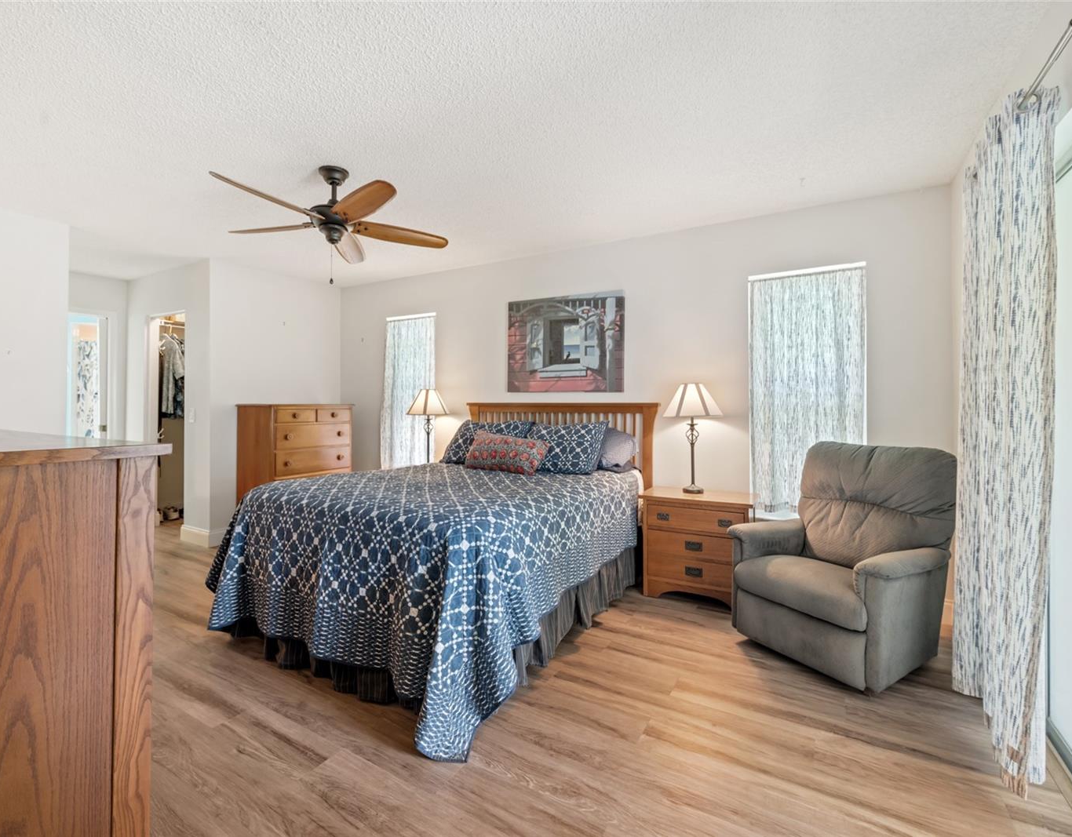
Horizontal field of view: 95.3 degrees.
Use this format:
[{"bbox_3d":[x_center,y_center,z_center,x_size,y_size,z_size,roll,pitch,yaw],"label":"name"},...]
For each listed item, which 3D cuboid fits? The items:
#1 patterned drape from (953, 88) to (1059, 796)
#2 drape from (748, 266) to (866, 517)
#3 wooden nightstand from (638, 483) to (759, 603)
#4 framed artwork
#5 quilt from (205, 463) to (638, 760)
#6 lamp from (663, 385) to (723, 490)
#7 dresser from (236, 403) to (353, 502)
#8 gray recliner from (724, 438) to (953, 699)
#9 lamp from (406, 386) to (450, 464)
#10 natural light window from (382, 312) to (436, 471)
[{"bbox_3d":[1.654,0.075,1.757,0.140,2.140,0.700,1,0,30],"label":"patterned drape"},{"bbox_3d":[1.690,-0.151,3.054,0.635,1.520,0.080,1,0,30],"label":"drape"},{"bbox_3d":[1.053,0.812,3.128,0.665,0.640,0.450,1,0,30],"label":"wooden nightstand"},{"bbox_3d":[0.206,-0.580,3.825,1.020,0.750,0.040,1,0,30],"label":"framed artwork"},{"bbox_3d":[-0.457,0.718,2.832,1.740,0.760,2.000,1,0,30],"label":"quilt"},{"bbox_3d":[1.029,0.132,3.207,0.370,0.730,0.370,1,0,30],"label":"lamp"},{"bbox_3d":[-2.199,0.487,4.501,0.490,1.210,0.860,1,0,27],"label":"dresser"},{"bbox_3d":[1.536,0.636,2.469,0.830,1.010,0.790,0,0,-30],"label":"gray recliner"},{"bbox_3d":[-0.945,0.106,4.308,0.370,0.730,0.370,1,0,0],"label":"lamp"},{"bbox_3d":[-1.189,-0.188,4.658,0.660,1.570,0.120,1,0,30],"label":"natural light window"}]

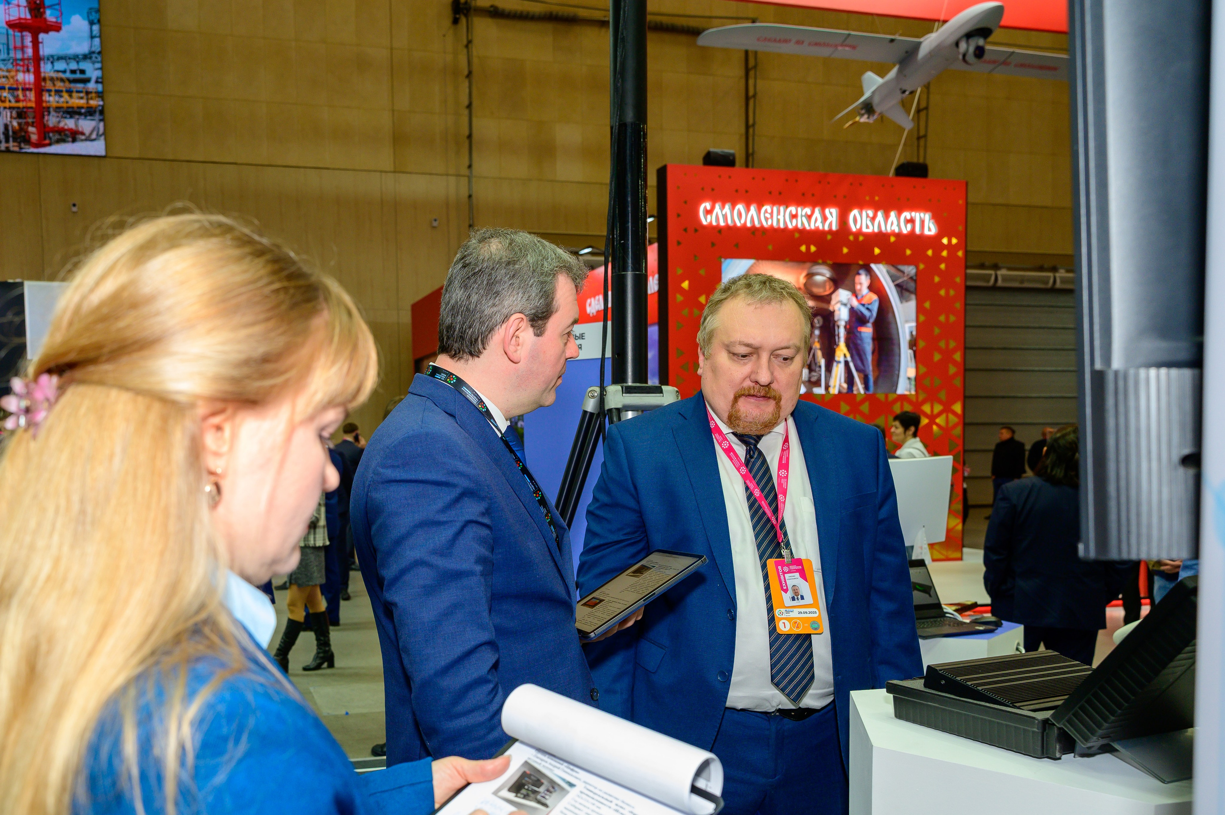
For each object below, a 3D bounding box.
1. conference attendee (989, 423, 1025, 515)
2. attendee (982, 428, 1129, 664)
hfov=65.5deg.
[{"bbox_3d":[7.337,1.232,17.572,0.400,1.740,0.580,1,-2,-33],"label":"conference attendee"},{"bbox_3d":[1.860,0.886,3.924,0.560,1.630,0.360,-1,-2,18],"label":"attendee"}]

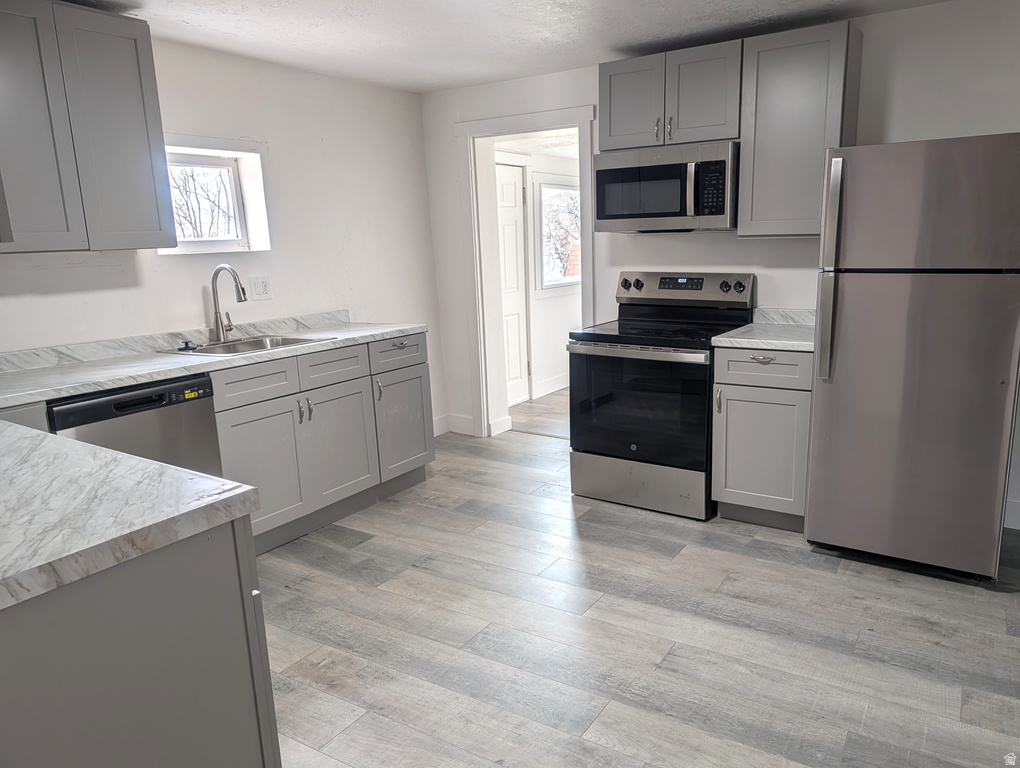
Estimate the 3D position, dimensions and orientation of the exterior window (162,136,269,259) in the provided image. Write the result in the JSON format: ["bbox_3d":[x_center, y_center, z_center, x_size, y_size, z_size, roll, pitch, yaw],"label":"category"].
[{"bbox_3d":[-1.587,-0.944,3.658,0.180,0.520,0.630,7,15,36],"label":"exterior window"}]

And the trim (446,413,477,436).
[{"bbox_3d":[-0.367,0.301,5.186,0.225,0.135,0.015,7,15,34],"label":"trim"}]

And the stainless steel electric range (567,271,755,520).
[{"bbox_3d":[0.812,0.018,3.818,0.758,1.187,0.710,7,15,34],"label":"stainless steel electric range"}]

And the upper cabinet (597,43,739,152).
[{"bbox_3d":[0.878,-1.456,3.685,0.754,0.450,0.324,7,15,34],"label":"upper cabinet"}]

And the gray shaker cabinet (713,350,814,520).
[{"bbox_3d":[1.347,0.214,3.558,0.453,0.880,0.632,7,15,34],"label":"gray shaker cabinet"}]

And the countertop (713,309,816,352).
[{"bbox_3d":[1.329,-0.273,3.444,0.475,0.116,0.648,7,15,34],"label":"countertop"}]

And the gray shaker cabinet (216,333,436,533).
[{"bbox_3d":[-1.112,0.238,3.823,0.625,0.880,1.350,7,15,36],"label":"gray shaker cabinet"}]

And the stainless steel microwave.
[{"bbox_3d":[0.867,-1.022,3.759,0.757,0.412,0.385,7,15,34],"label":"stainless steel microwave"}]

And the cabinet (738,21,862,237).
[{"bbox_3d":[1.383,-1.175,3.393,0.453,0.910,0.324,7,15,34],"label":"cabinet"}]

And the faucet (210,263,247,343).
[{"bbox_3d":[-1.391,-0.404,3.600,0.250,0.403,0.100,7,15,36],"label":"faucet"}]

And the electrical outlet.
[{"bbox_3d":[-1.358,-0.520,3.881,0.008,0.118,0.118,7,15,36],"label":"electrical outlet"}]

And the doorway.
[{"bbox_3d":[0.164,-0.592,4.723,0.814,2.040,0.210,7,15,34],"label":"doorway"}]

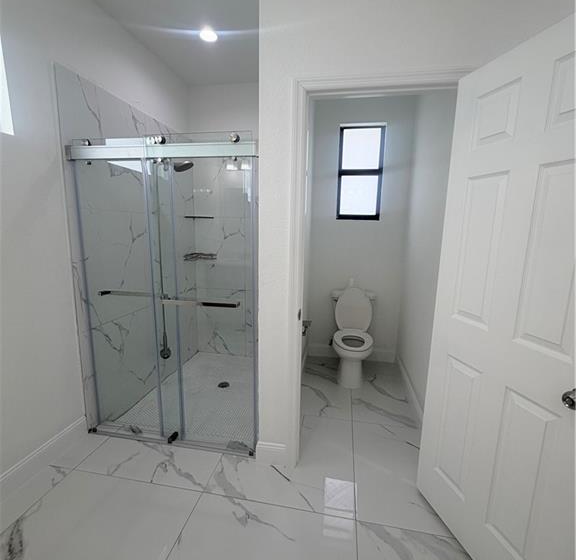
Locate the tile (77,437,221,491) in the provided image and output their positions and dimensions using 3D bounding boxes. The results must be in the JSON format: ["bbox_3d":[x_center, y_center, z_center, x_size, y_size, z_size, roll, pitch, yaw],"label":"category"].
[{"bbox_3d":[-0.815,1.093,1.861,0.806,0.010,0.295,3,9,10],"label":"tile"}]

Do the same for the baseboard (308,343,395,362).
[{"bbox_3d":[0.684,0.802,3.353,0.954,0.135,0.018,3,9,10],"label":"baseboard"}]

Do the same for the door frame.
[{"bbox_3d":[0.432,0.080,1.658,0.852,2.100,0.139,3,9,10],"label":"door frame"}]

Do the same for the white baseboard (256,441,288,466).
[{"bbox_3d":[-0.101,1.036,1.848,0.179,0.133,0.018,3,9,10],"label":"white baseboard"}]

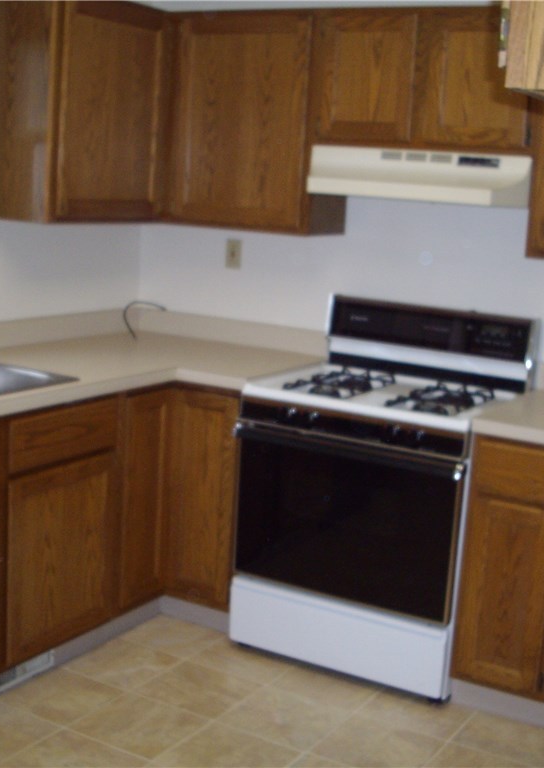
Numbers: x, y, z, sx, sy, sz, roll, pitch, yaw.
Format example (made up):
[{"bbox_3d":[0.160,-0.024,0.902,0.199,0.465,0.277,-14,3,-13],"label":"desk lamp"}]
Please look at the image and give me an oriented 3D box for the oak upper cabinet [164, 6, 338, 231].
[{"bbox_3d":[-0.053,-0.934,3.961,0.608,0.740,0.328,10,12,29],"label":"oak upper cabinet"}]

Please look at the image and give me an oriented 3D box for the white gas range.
[{"bbox_3d":[0.373,0.332,3.663,0.761,1.159,0.686,10,12,29],"label":"white gas range"}]

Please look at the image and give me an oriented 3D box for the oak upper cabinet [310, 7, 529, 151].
[{"bbox_3d":[0.556,-0.983,3.599,0.778,0.434,0.328,10,12,29],"label":"oak upper cabinet"}]

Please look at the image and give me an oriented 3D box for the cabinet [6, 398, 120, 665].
[{"bbox_3d":[-0.886,0.396,3.502,0.616,0.807,0.567,10,12,29],"label":"cabinet"}]

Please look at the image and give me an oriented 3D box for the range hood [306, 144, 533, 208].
[{"bbox_3d":[0.500,-0.683,3.590,0.772,0.158,0.472,10,12,29],"label":"range hood"}]

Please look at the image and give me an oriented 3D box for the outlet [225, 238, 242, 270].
[{"bbox_3d":[-0.154,-0.506,4.267,0.071,0.115,0.008,10,12,29],"label":"outlet"}]

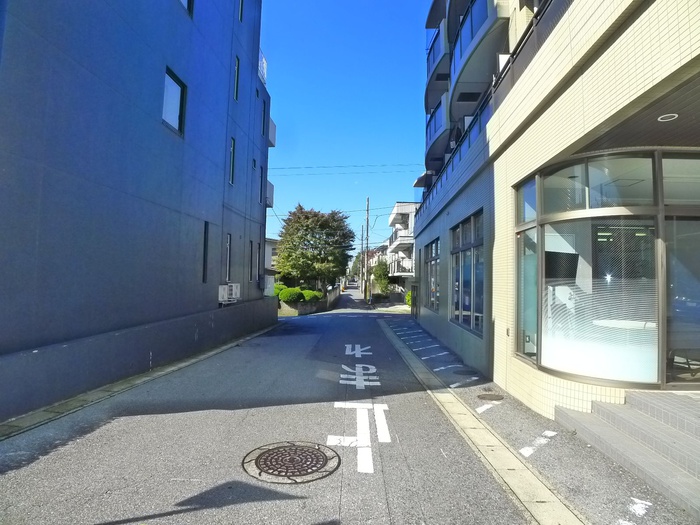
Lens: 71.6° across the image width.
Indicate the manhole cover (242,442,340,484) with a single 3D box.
[{"bbox_3d":[-0.558,1.914,4.629,0.930,0.050,0.930,1,-2,0],"label":"manhole cover"}]

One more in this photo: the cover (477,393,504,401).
[{"bbox_3d":[2.115,2.045,7.307,0.410,0.040,0.410,1,-2,0],"label":"cover"}]

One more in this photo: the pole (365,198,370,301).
[{"bbox_3d":[1.346,-0.980,36.142,0.320,7.900,0.320,1,-2,0],"label":"pole"}]

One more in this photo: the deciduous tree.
[{"bbox_3d":[-2.049,-0.745,29.401,4.500,5.600,4.400,1,-2,0],"label":"deciduous tree"}]

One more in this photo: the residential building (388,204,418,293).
[{"bbox_3d":[7.699,-0.633,44.534,7.500,8.134,9.600,1,-2,2],"label":"residential building"}]

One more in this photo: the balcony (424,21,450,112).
[{"bbox_3d":[4.012,-8.172,20.867,1.300,1.360,6.300,1,-2,3],"label":"balcony"}]

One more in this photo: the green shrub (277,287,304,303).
[{"bbox_3d":[-2.941,1.609,24.400,1.300,0.850,1.200,1,-2,0],"label":"green shrub"}]

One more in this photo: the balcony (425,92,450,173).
[{"bbox_3d":[3.978,-5.374,20.766,1.300,1.360,6.300,1,-2,3],"label":"balcony"}]

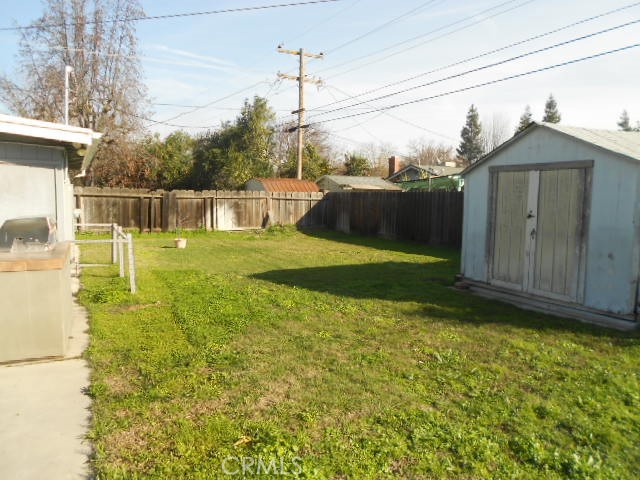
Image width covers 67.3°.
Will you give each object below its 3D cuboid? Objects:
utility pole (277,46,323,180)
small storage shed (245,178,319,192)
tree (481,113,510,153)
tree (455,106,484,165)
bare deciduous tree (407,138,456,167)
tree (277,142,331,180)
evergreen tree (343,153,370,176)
[{"bbox_3d":[-1.156,-6.135,28.568,2.800,10.284,0.400,-2,6,-26],"label":"utility pole"},{"bbox_3d":[-2.187,-2.173,27.418,3.500,2.450,2.700,-3,6,-34],"label":"small storage shed"},{"bbox_3d":[26.733,-12.109,74.180,4.681,14.843,4.681,1,5,0],"label":"tree"},{"bbox_3d":[22.869,-12.734,74.129,4.587,15.986,4.587,1,5,0],"label":"tree"},{"bbox_3d":[14.100,-8.318,61.485,6.449,9.194,6.449,1,5,0],"label":"bare deciduous tree"},{"bbox_3d":[-1.325,-5.434,42.687,4.830,6.360,4.830,1,5,0],"label":"tree"},{"bbox_3d":[4.077,-6.575,54.626,3.364,6.656,3.364,1,5,0],"label":"evergreen tree"}]

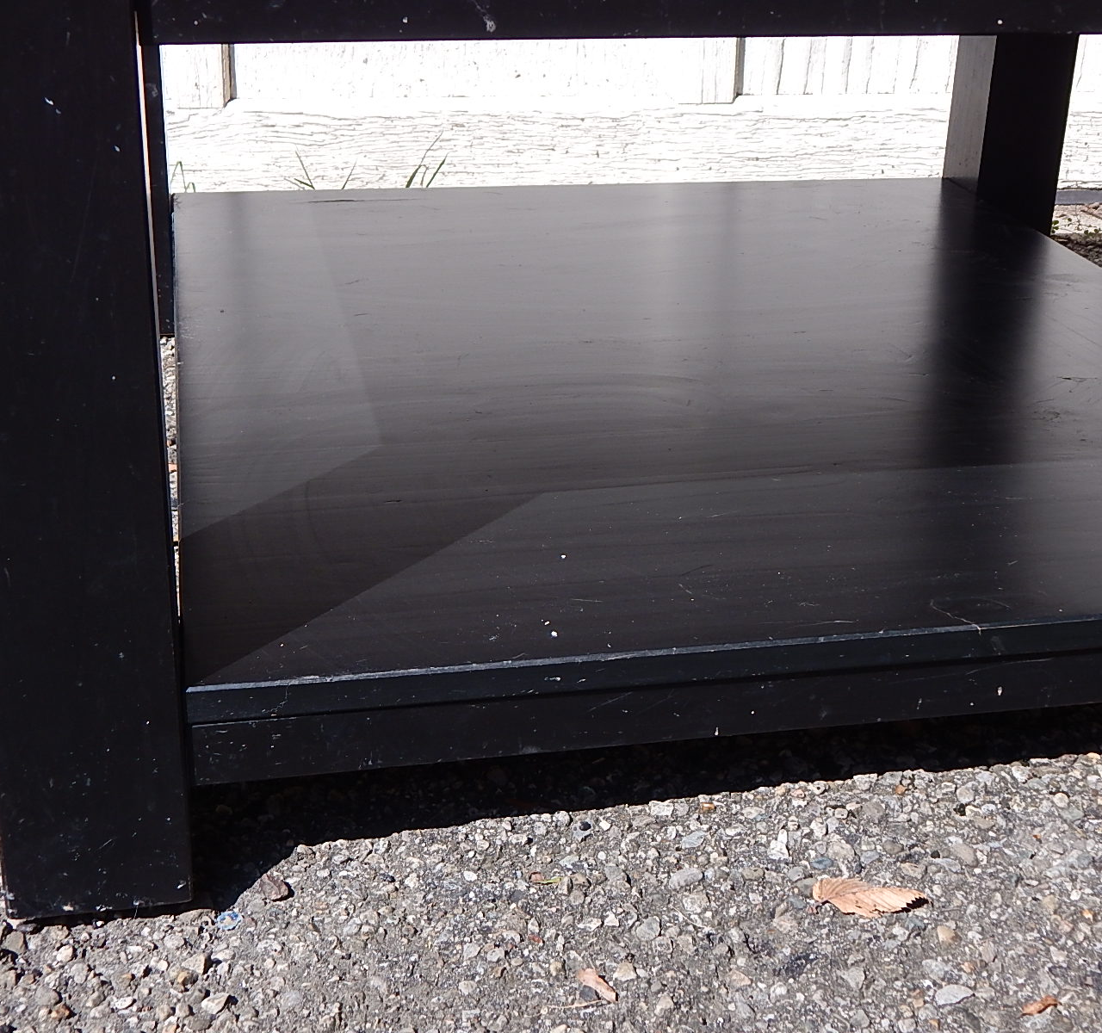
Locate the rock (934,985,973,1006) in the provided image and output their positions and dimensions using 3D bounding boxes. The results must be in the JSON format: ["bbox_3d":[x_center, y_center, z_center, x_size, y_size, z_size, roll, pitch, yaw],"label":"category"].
[{"bbox_3d":[0.172,0.205,0.731,0.018,0.007,0.011,-5,25,-15],"label":"rock"}]

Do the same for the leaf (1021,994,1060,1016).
[{"bbox_3d":[0.208,0.208,0.727,0.018,0.006,0.008,-10,27,-25],"label":"leaf"}]

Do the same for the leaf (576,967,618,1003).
[{"bbox_3d":[0.019,0.200,0.729,0.011,0.008,0.024,-16,30,-34],"label":"leaf"}]

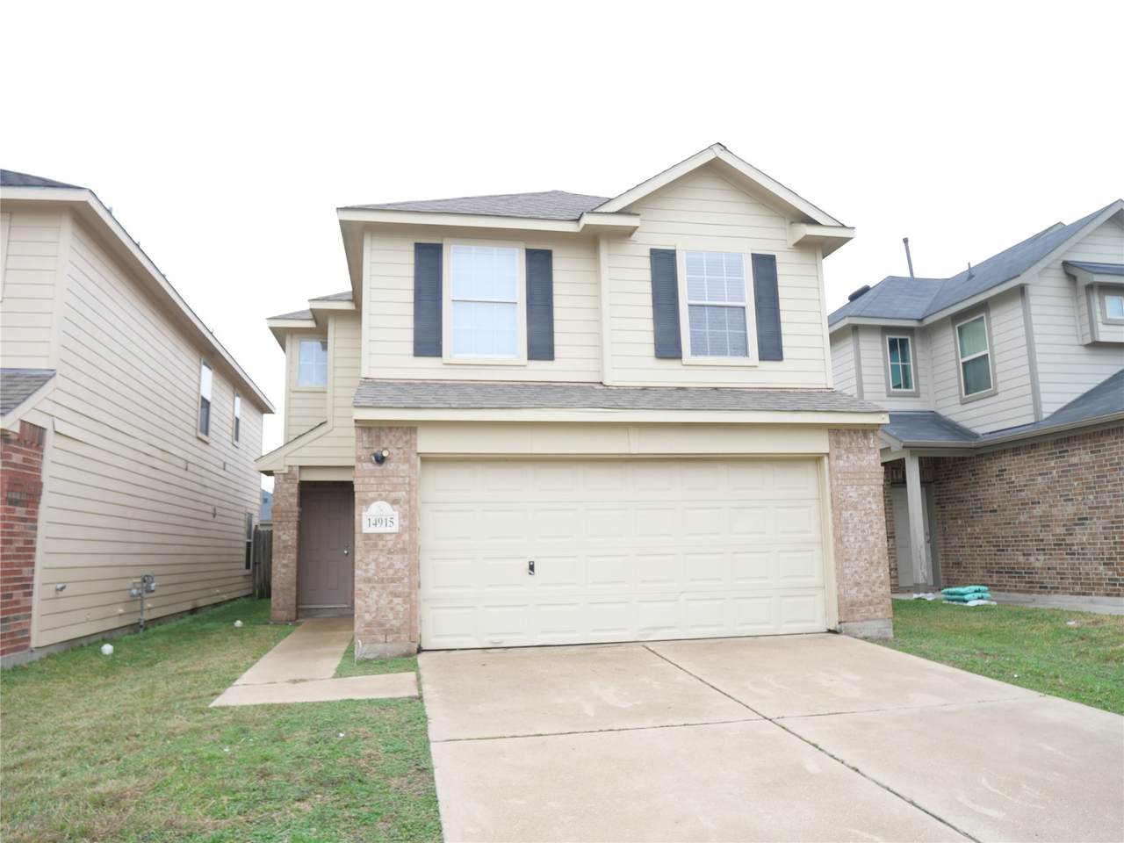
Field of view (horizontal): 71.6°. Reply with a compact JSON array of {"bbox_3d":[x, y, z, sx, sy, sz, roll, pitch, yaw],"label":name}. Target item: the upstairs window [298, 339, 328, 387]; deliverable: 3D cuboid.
[{"bbox_3d":[-4.570,-1.074,14.332,0.600,0.920,0.100,0,-10,-10],"label":"upstairs window"}]

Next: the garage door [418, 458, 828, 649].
[{"bbox_3d":[0.836,1.496,9.230,4.880,2.140,0.100,0,-10,-10],"label":"garage door"}]

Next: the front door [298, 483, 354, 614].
[{"bbox_3d":[-4.223,2.256,13.906,0.950,2.120,0.100,0,-10,-10],"label":"front door"}]

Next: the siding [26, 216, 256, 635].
[{"bbox_3d":[-7.073,1.060,14.957,0.200,5.020,12.800,1,-10,-11],"label":"siding"}]

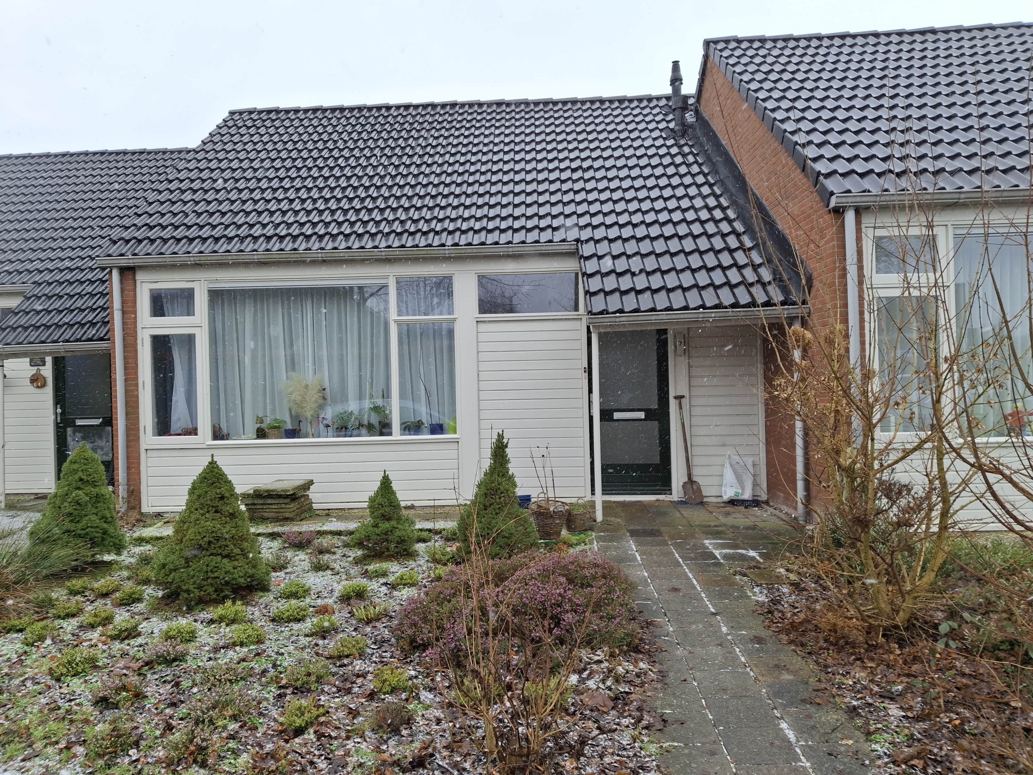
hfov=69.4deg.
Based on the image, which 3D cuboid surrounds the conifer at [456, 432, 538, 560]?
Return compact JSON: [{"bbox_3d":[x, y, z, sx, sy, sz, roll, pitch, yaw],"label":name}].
[{"bbox_3d":[-0.176,0.893,6.484,0.701,1.037,0.701,-1,1,3],"label":"conifer"}]

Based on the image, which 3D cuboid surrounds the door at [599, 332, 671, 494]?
[{"bbox_3d":[1.248,0.176,8.250,0.878,2.000,0.060,-1,1,3],"label":"door"}]

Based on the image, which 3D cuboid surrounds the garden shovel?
[{"bbox_3d":[1.822,0.662,8.012,0.230,1.173,0.120,-6,-8,3],"label":"garden shovel"}]

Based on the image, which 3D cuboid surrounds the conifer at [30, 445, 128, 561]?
[{"bbox_3d":[-4.109,1.001,6.944,0.768,0.987,0.768,-1,1,3],"label":"conifer"}]

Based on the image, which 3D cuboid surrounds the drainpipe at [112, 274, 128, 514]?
[{"bbox_3d":[-4.408,0.039,8.296,0.082,2.721,0.082,-1,1,3],"label":"drainpipe"}]

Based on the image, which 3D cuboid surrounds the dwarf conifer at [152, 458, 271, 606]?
[{"bbox_3d":[-2.325,1.025,5.649,0.841,1.005,0.841,-1,1,3],"label":"dwarf conifer"}]

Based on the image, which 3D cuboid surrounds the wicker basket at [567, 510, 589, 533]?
[{"bbox_3d":[0.588,1.241,7.101,0.230,0.220,0.230,-1,1,3],"label":"wicker basket"}]

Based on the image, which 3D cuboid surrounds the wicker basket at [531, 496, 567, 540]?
[{"bbox_3d":[0.308,1.203,6.885,0.350,0.340,0.350,-1,1,3],"label":"wicker basket"}]

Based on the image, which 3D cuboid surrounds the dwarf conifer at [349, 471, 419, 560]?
[{"bbox_3d":[-1.172,1.084,6.540,0.599,0.705,0.599,-1,1,3],"label":"dwarf conifer"}]

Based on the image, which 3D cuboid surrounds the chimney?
[{"bbox_3d":[2.278,-4.077,10.527,0.190,1.054,0.190,-1,1,3],"label":"chimney"}]

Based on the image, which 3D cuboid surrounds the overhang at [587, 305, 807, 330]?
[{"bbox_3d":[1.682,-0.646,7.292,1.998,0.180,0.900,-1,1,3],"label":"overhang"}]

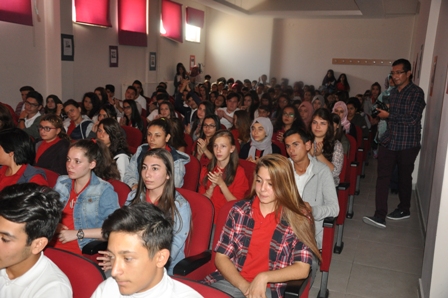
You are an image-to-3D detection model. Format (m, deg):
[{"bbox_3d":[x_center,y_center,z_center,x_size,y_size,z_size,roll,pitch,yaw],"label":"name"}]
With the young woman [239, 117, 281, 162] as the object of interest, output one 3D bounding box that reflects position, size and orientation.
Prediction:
[{"bbox_3d":[0.308,0.258,4.505,0.492,1.152,0.690,6,12,20],"label":"young woman"}]

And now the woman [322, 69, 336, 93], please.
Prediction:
[{"bbox_3d":[2.871,-1.375,12.308,0.480,1.600,0.320,7,9,25],"label":"woman"}]

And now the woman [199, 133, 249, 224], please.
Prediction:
[{"bbox_3d":[-0.085,0.466,3.322,0.460,1.150,0.760,6,9,24],"label":"woman"}]

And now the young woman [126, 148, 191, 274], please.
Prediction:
[{"bbox_3d":[-0.486,0.598,2.597,0.480,1.150,0.760,7,9,26],"label":"young woman"}]

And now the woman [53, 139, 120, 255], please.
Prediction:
[{"bbox_3d":[-0.994,0.534,2.784,0.480,1.150,0.760,7,9,30],"label":"woman"}]

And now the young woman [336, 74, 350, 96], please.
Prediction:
[{"bbox_3d":[3.255,-1.369,12.454,0.414,1.497,0.295,6,12,20],"label":"young woman"}]

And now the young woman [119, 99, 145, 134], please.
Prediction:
[{"bbox_3d":[-1.290,-0.115,6.181,0.473,1.162,0.719,6,12,20],"label":"young woman"}]

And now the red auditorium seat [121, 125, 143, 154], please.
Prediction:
[{"bbox_3d":[-1.293,0.204,5.281,0.581,0.877,0.591,6,12,20],"label":"red auditorium seat"}]

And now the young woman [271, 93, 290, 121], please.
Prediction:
[{"bbox_3d":[0.880,-0.310,7.455,0.473,1.182,0.739,6,12,20],"label":"young woman"}]

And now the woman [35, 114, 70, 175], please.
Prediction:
[{"bbox_3d":[-1.630,0.290,3.933,0.470,1.150,0.760,7,9,30],"label":"woman"}]

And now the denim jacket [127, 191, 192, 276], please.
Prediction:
[{"bbox_3d":[-0.414,0.489,2.765,0.473,0.532,0.404,6,12,20],"label":"denim jacket"}]

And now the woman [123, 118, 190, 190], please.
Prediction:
[{"bbox_3d":[-0.617,0.370,3.545,0.500,1.178,0.780,6,9,24],"label":"woman"}]

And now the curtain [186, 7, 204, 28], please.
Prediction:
[{"bbox_3d":[-0.768,-3.704,12.665,0.080,0.447,1.170,6,9,20],"label":"curtain"}]

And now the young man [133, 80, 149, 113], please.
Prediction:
[{"bbox_3d":[-1.702,-0.613,8.327,0.500,1.297,0.780,7,9,25],"label":"young man"}]

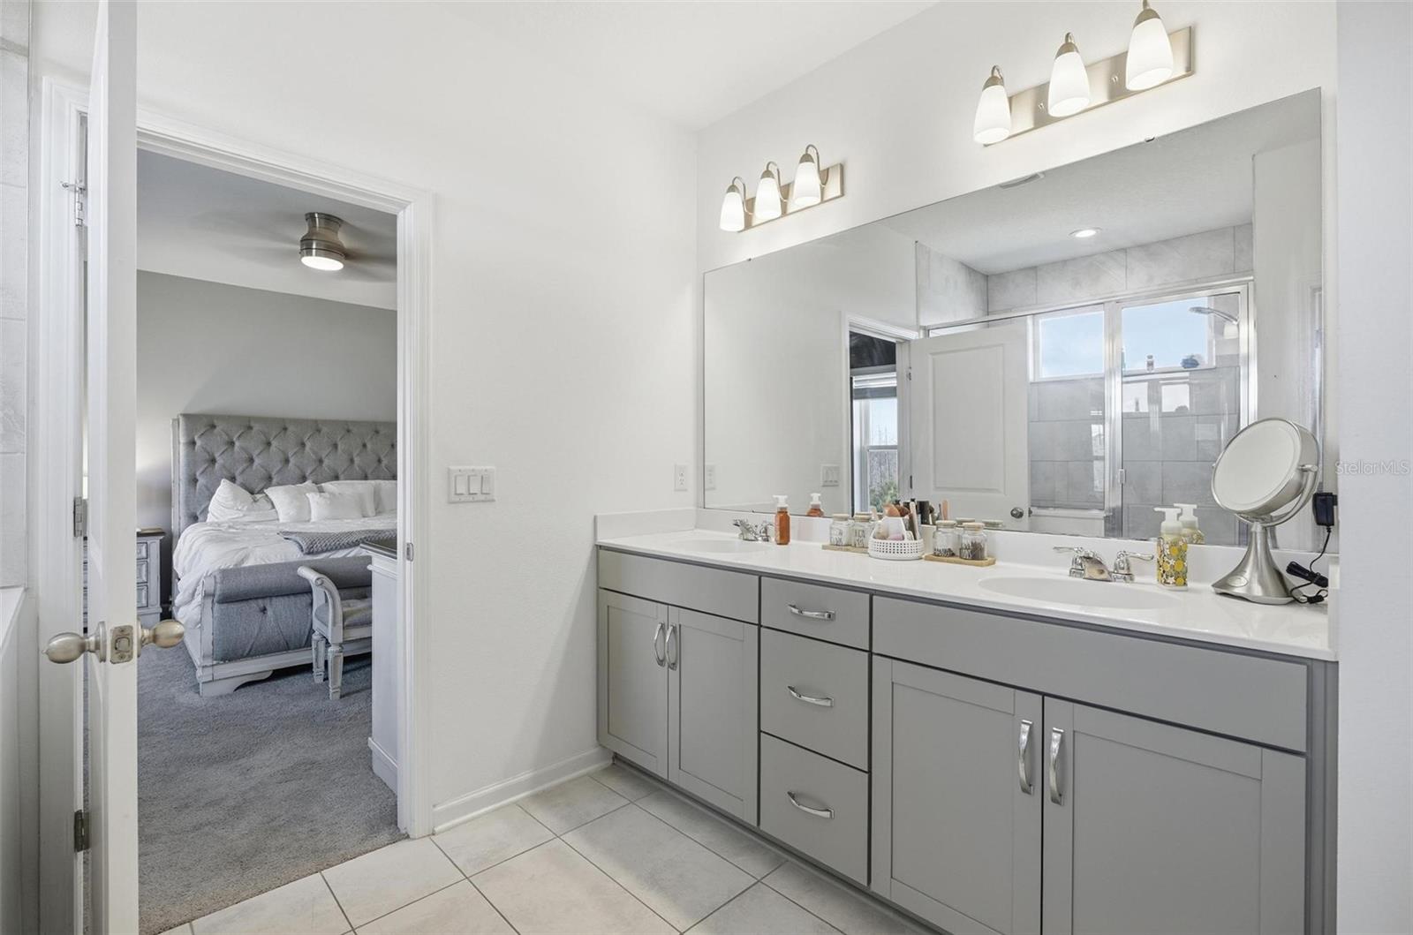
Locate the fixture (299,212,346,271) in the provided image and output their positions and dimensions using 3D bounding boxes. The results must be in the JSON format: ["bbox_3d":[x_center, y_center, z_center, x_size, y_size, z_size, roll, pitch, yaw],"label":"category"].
[{"bbox_3d":[-2.442,-1.437,3.994,0.251,0.288,0.251,0,0,-45],"label":"fixture"}]

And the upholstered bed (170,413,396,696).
[{"bbox_3d":[-2.708,0.371,4.833,2.050,1.620,2.520,0,0,-43],"label":"upholstered bed"}]

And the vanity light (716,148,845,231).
[{"bbox_3d":[0.278,-1.105,2.486,0.175,0.236,0.527,0,0,-45],"label":"vanity light"}]

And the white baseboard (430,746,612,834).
[{"bbox_3d":[-0.648,1.170,2.327,0.016,0.082,0.720,0,0,45],"label":"white baseboard"}]

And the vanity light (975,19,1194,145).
[{"bbox_3d":[1.012,-1.102,1.742,0.175,0.236,0.527,0,0,-45],"label":"vanity light"}]

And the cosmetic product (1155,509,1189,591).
[{"bbox_3d":[1.151,0.200,1.554,0.064,0.197,0.062,0,0,33],"label":"cosmetic product"}]

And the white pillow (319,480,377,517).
[{"bbox_3d":[-3.169,0.283,5.536,0.480,0.380,0.190,0,-20,-43],"label":"white pillow"}]

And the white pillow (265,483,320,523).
[{"bbox_3d":[-3.457,0.301,5.255,0.411,0.361,0.150,0,-20,-45],"label":"white pillow"}]

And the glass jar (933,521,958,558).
[{"bbox_3d":[0.797,0.238,2.085,0.078,0.113,0.078,0,0,0],"label":"glass jar"}]

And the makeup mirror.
[{"bbox_3d":[1.274,0.093,1.440,0.171,0.411,0.251,0,0,0],"label":"makeup mirror"}]

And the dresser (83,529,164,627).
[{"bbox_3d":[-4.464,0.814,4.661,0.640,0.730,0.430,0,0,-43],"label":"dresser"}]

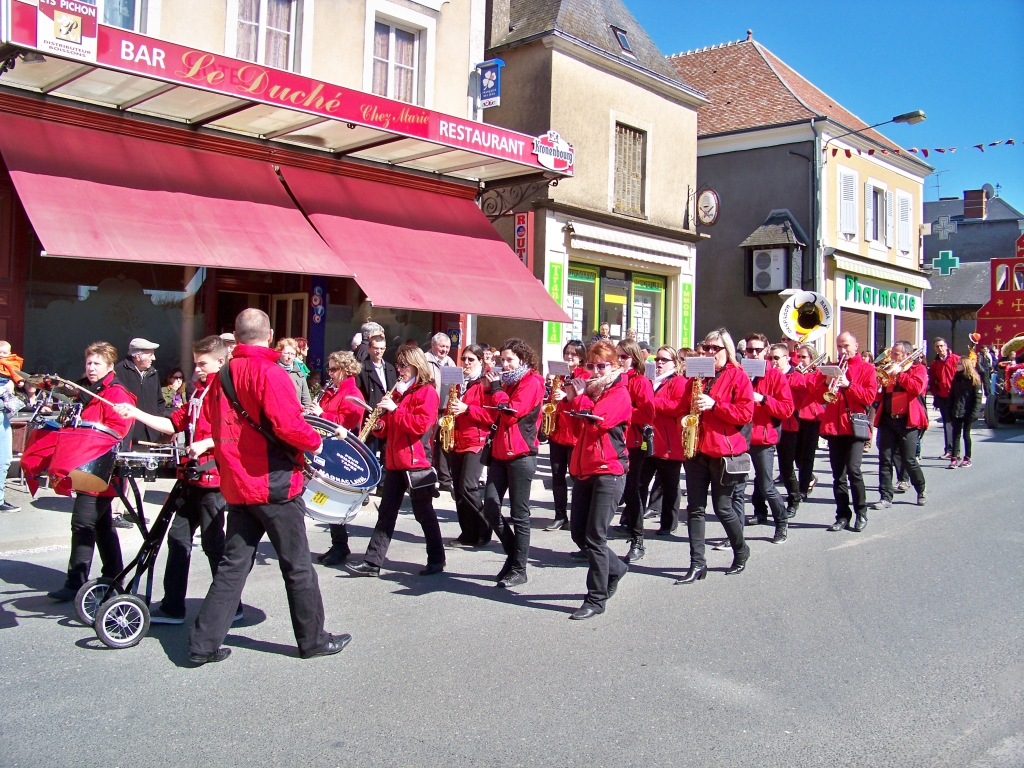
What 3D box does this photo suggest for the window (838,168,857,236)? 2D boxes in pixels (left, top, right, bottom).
[{"bbox_3d":[8.900,-4.820,25.900,1.000,1.660,0.120,1,0,-45],"label":"window"}]

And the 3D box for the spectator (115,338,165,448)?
[{"bbox_3d":[-3.340,0.435,8.750,0.520,1.690,0.360,1,0,-45],"label":"spectator"}]

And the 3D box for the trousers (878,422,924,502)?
[{"bbox_3d":[4.090,0.803,10.250,0.420,0.950,0.550,2,1,43],"label":"trousers"}]

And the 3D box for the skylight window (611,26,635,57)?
[{"bbox_3d":[2.032,-6.216,17.795,0.460,0.660,0.120,1,-23,-47],"label":"skylight window"}]

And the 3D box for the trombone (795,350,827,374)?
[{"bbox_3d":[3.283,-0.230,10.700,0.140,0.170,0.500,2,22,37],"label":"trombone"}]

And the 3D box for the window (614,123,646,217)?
[{"bbox_3d":[2.193,-3.960,18.063,0.150,1.620,0.920,2,1,43],"label":"window"}]

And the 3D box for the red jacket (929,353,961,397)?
[{"bbox_3d":[6.350,-0.117,14.300,0.500,0.660,0.300,1,0,33],"label":"red jacket"}]

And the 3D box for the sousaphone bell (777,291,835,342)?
[{"bbox_3d":[3.620,-0.830,12.000,0.660,0.660,0.330,1,0,29],"label":"sousaphone bell"}]

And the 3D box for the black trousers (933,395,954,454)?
[{"bbox_3d":[6.540,0.580,14.700,0.400,0.970,0.300,1,0,34],"label":"black trousers"}]

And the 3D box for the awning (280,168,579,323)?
[{"bbox_3d":[-1.246,-2.112,14.970,3.950,2.163,2.250,1,0,-44],"label":"awning"}]

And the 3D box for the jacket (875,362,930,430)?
[{"bbox_3d":[4.040,0.130,10.100,0.580,0.720,0.440,1,0,38],"label":"jacket"}]

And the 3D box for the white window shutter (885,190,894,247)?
[{"bbox_3d":[10.248,-4.479,26.500,0.440,1.520,0.045,1,0,-45],"label":"white window shutter"}]

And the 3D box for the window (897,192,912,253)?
[{"bbox_3d":[11.124,-4.563,27.668,0.120,1.520,0.930,2,1,45],"label":"window"}]

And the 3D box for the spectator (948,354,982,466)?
[{"bbox_3d":[6.190,0.390,13.400,0.370,1.510,0.450,1,0,-30],"label":"spectator"}]

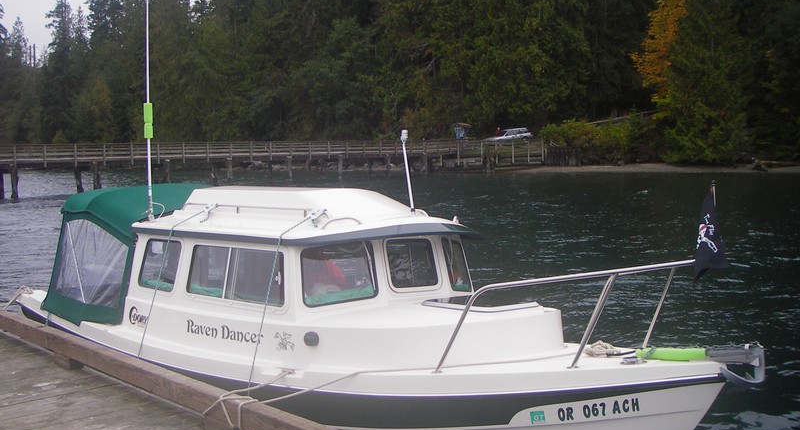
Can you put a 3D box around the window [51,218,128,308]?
[{"bbox_3d":[-2.622,0.389,7.387,0.030,0.699,1.417,14,-6,-43],"label":"window"}]

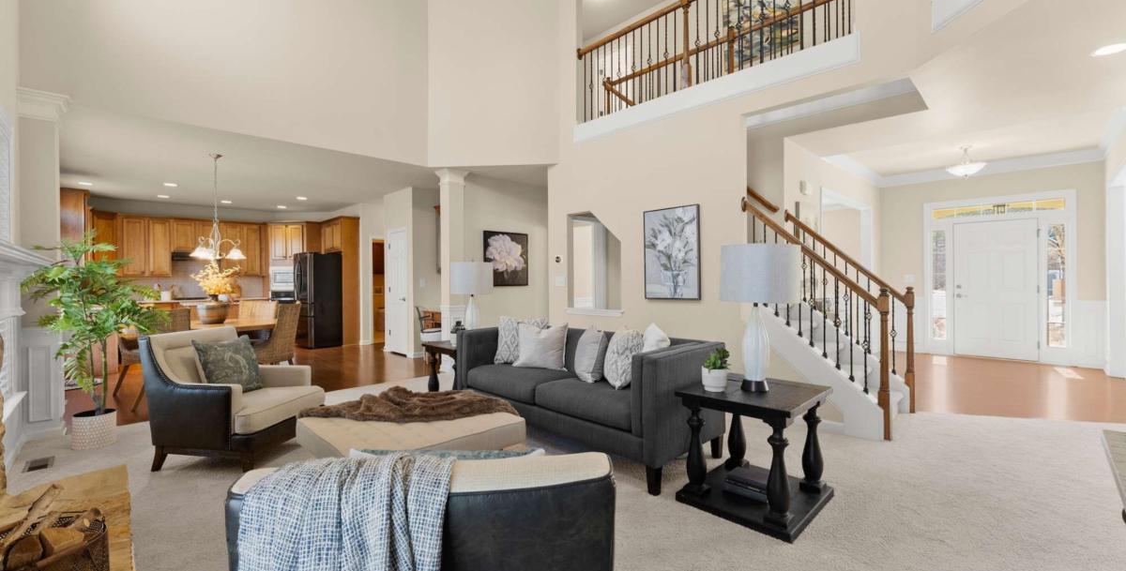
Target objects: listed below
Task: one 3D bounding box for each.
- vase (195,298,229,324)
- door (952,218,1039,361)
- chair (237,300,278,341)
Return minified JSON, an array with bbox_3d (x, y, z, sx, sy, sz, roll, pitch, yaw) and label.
[{"bbox_3d":[-3.793,0.281,4.750,0.280,0.260,0.280,-1,0,-44],"label":"vase"},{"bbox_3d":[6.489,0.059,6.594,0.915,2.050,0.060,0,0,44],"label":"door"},{"bbox_3d":[-4.345,0.695,6.102,0.500,0.950,0.620,0,0,-13],"label":"chair"}]

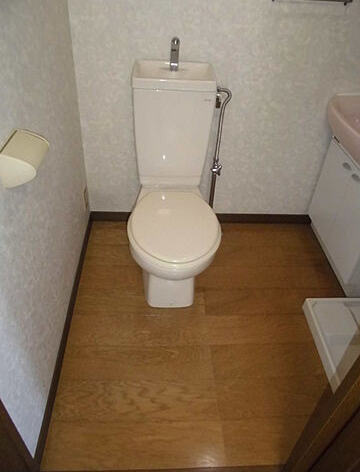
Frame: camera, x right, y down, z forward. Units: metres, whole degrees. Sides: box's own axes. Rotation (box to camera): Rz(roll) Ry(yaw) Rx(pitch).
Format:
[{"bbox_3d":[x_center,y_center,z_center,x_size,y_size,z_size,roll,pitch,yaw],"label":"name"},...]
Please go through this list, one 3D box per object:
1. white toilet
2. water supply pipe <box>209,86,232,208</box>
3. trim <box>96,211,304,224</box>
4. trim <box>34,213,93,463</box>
[{"bbox_3d":[-0.028,-0.168,1.540,0.385,0.870,0.735,1,40,-5],"label":"white toilet"},{"bbox_3d":[0.175,-0.331,1.800,0.085,0.770,0.065,1,40,-5],"label":"water supply pipe"},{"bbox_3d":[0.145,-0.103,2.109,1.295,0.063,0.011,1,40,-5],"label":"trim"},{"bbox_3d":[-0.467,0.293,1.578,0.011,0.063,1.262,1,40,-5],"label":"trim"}]

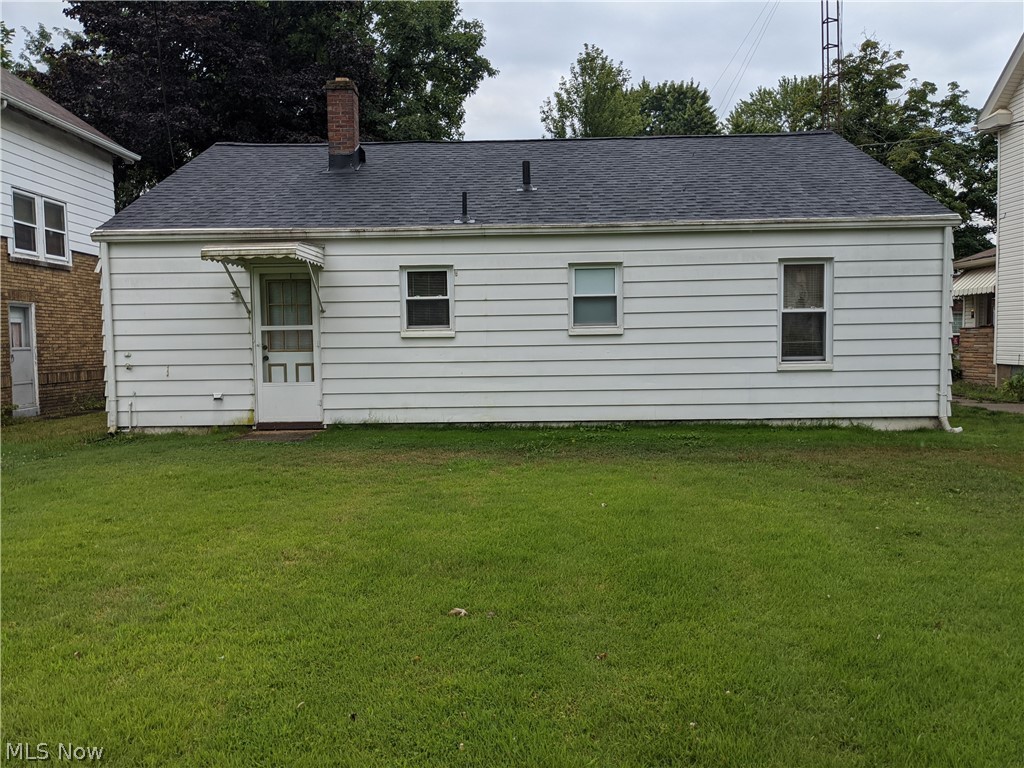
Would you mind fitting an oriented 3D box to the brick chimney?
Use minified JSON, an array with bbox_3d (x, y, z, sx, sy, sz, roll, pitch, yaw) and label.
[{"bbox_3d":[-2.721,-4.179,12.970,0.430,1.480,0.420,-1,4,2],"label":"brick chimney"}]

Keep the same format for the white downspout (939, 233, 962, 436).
[{"bbox_3d":[5.680,-0.684,10.294,0.304,2.636,0.120,-1,4,2],"label":"white downspout"}]

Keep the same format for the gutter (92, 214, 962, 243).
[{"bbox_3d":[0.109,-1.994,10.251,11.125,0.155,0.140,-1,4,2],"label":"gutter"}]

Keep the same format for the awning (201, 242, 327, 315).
[{"bbox_3d":[-2.997,-1.322,9.860,1.080,0.860,1.380,-1,4,2],"label":"awning"}]

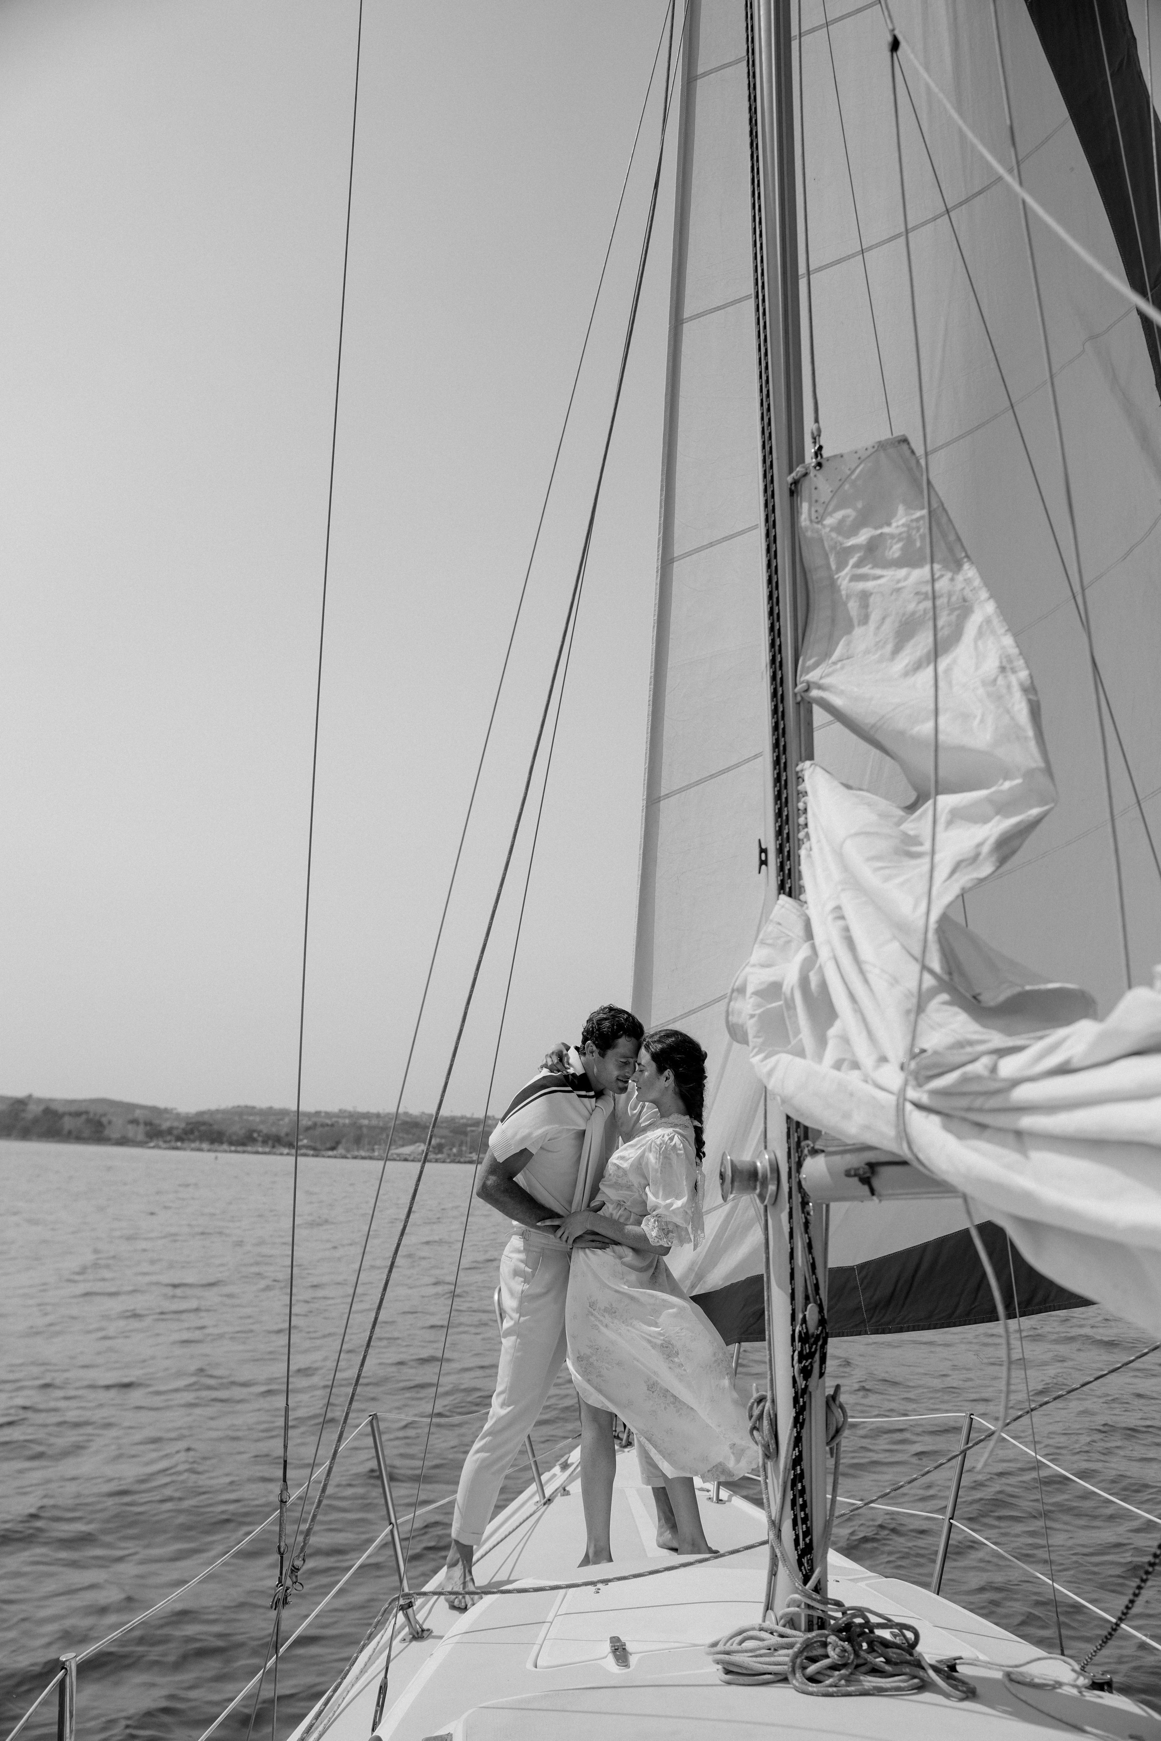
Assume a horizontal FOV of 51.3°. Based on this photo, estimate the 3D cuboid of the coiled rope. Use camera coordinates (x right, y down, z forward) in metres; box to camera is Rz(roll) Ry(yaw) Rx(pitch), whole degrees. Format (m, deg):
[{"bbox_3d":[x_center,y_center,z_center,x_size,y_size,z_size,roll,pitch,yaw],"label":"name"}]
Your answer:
[{"bbox_3d":[0.494,1.527,2.431,0.490,0.115,0.320,3,-14,0],"label":"coiled rope"}]

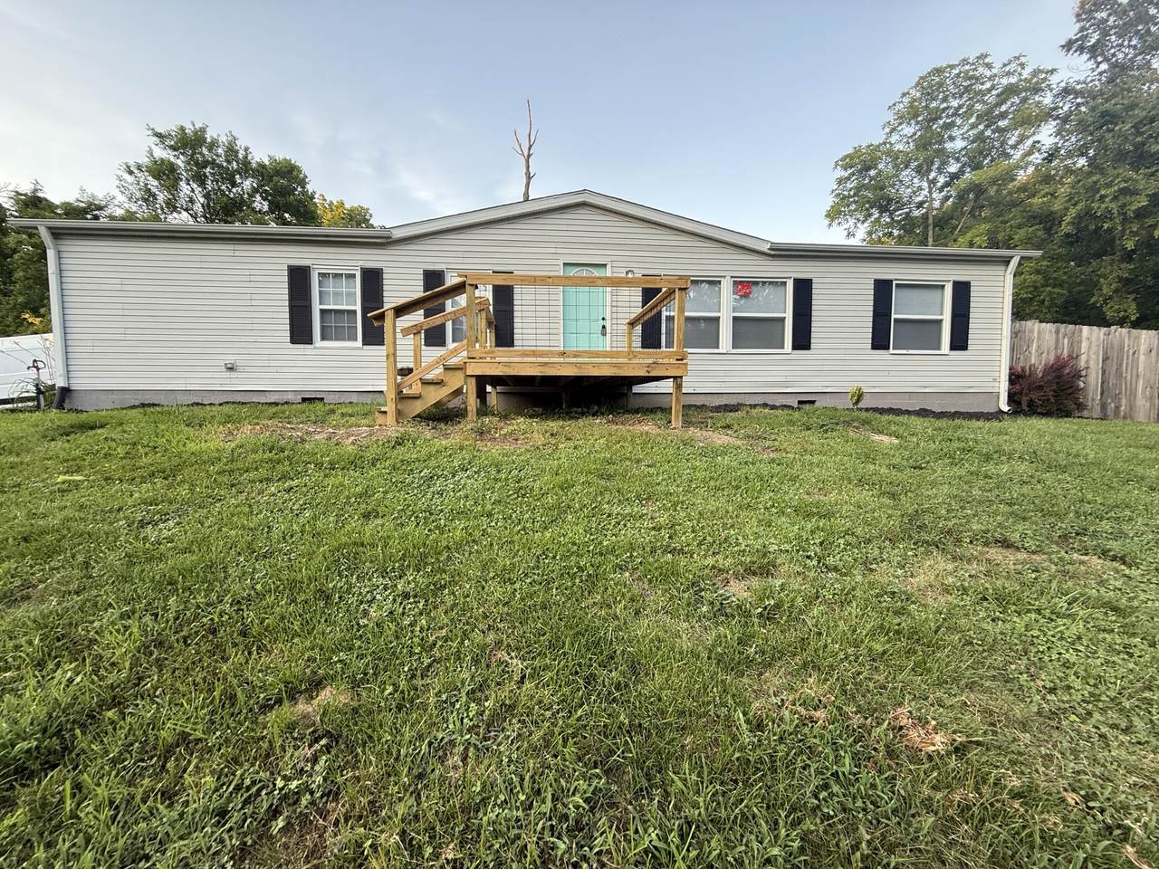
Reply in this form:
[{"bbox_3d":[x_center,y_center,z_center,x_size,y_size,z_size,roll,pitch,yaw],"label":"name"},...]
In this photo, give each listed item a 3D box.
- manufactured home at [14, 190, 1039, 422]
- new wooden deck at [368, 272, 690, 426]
[{"bbox_3d":[-0.462,-2.561,12.179,17.350,3.930,8.400,0,3,-5],"label":"manufactured home"},{"bbox_3d":[-0.644,-0.996,6.684,3.470,1.630,3.180,0,3,-5],"label":"new wooden deck"}]

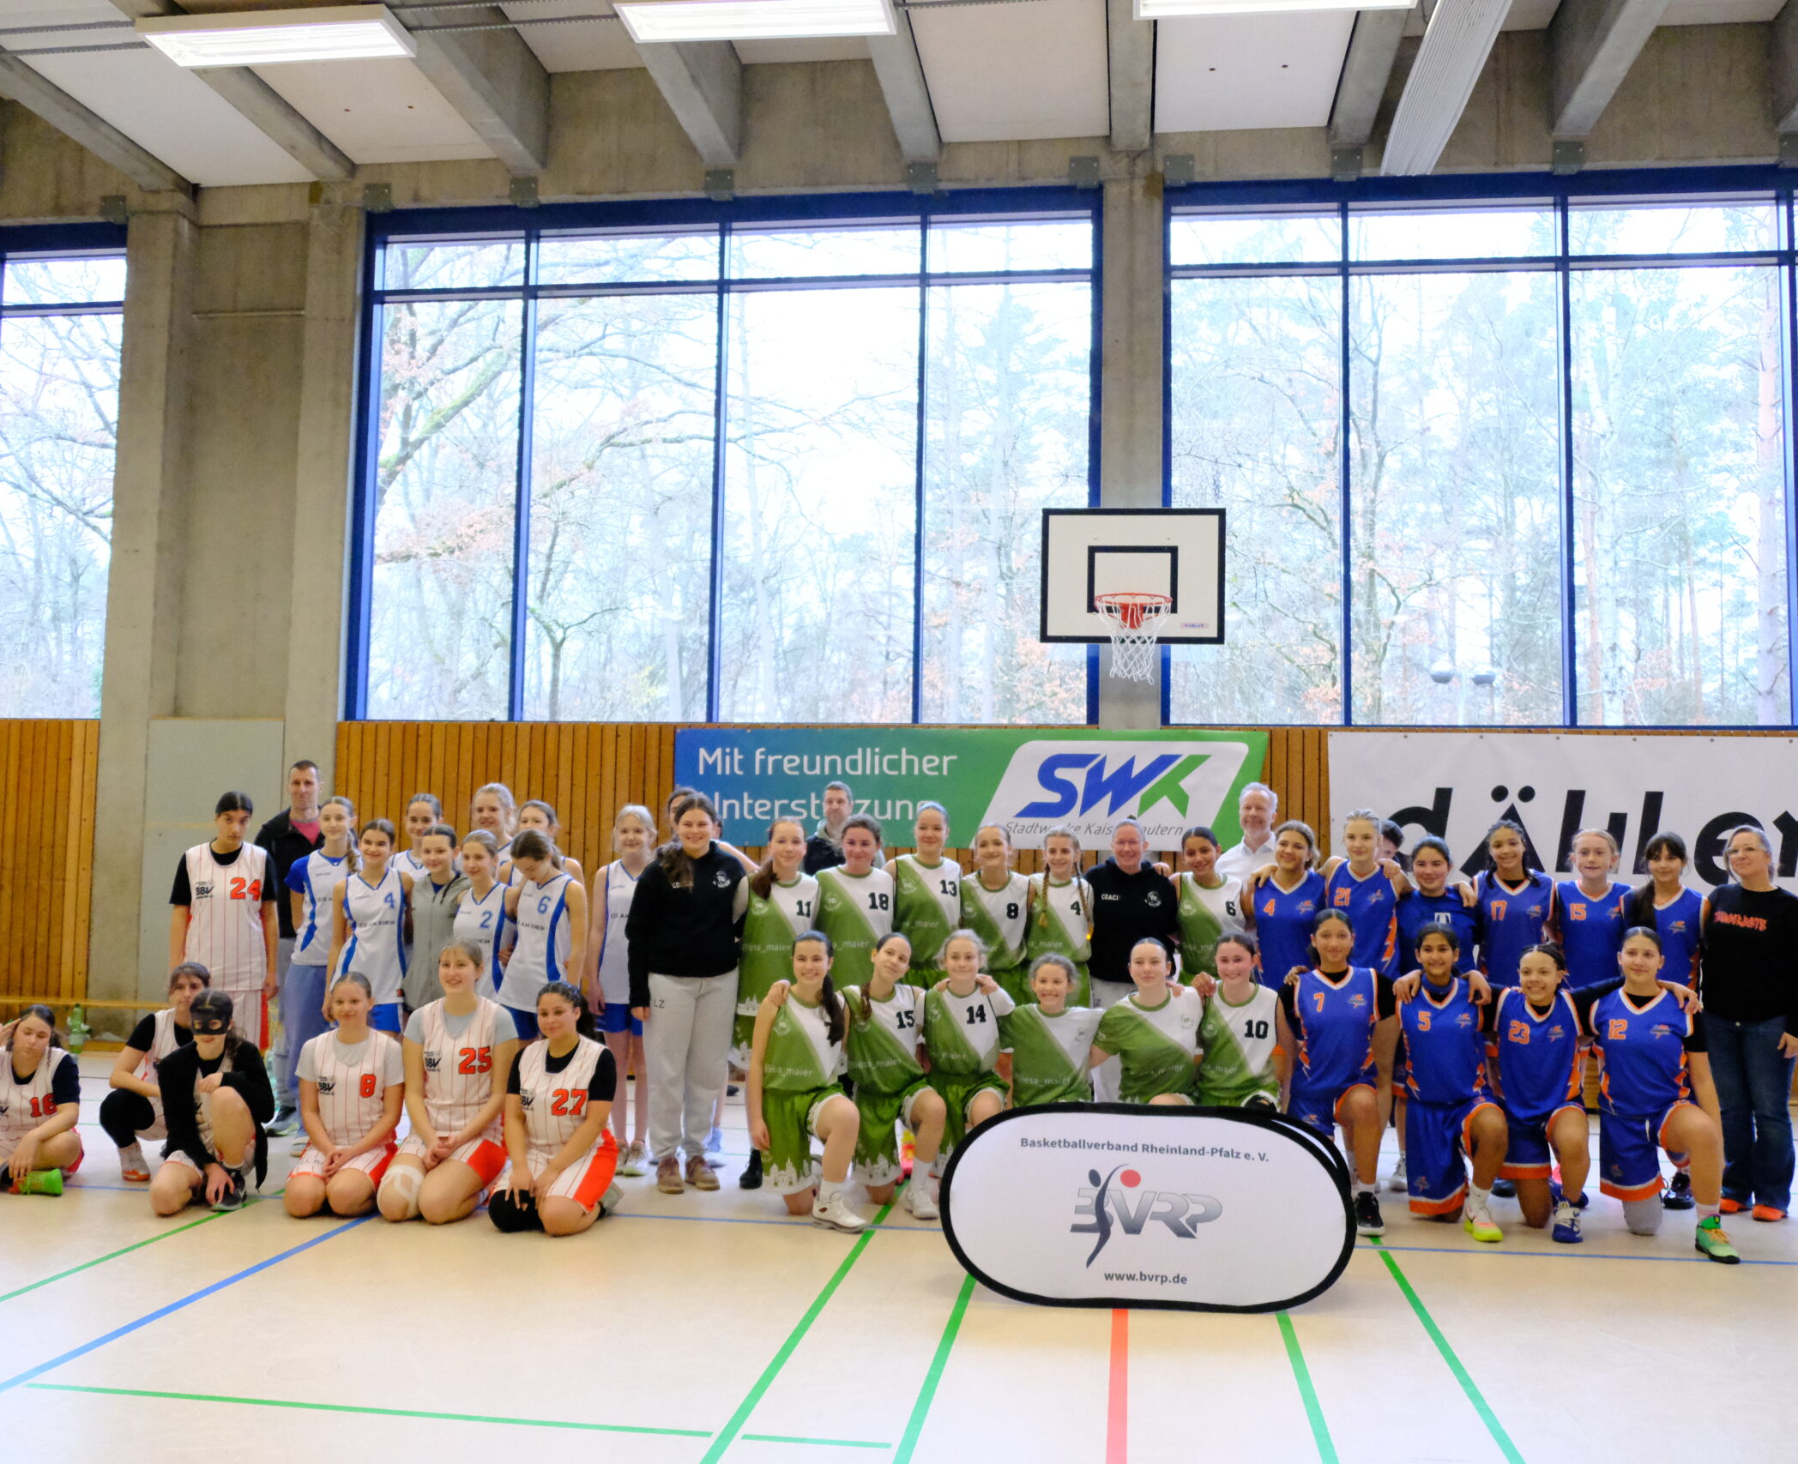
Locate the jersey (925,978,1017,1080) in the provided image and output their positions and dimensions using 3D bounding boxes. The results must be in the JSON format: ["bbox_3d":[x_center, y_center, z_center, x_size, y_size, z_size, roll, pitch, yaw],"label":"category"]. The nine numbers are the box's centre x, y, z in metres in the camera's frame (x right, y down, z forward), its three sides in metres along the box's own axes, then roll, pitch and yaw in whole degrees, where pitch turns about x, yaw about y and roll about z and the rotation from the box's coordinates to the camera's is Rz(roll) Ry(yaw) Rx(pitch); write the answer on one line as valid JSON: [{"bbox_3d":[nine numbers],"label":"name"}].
[{"bbox_3d":[0.304,1.261,7.283,0.390,0.430,0.260,1,-4,3],"label":"jersey"}]

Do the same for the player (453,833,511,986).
[{"bbox_3d":[-1.899,1.229,7.764,0.420,1.575,0.280,1,-5,-2],"label":"player"}]

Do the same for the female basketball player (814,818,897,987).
[{"bbox_3d":[-0.192,1.213,7.779,0.450,1.660,0.320,1,-4,1],"label":"female basketball player"}]

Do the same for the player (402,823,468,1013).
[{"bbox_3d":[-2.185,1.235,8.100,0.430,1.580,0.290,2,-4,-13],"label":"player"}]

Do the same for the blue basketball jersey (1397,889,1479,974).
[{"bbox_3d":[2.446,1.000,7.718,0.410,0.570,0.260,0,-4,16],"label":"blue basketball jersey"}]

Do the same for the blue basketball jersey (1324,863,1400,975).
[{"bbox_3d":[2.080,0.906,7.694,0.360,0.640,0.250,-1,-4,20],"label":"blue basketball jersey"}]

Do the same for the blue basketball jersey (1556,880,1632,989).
[{"bbox_3d":[3.051,0.982,7.500,0.380,0.660,0.250,0,-4,13],"label":"blue basketball jersey"}]

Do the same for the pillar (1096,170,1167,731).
[{"bbox_3d":[1.578,-0.726,11.660,0.410,6.150,0.400,0,-4,8],"label":"pillar"}]

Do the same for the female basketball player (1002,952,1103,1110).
[{"bbox_3d":[0.648,1.468,7.293,0.500,1.080,0.680,1,-4,5],"label":"female basketball player"}]

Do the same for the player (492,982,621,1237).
[{"bbox_3d":[-1.378,1.470,6.800,0.460,0.940,0.620,0,-4,6],"label":"player"}]

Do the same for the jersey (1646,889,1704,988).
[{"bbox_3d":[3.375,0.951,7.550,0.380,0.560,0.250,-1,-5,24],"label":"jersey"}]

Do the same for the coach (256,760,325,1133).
[{"bbox_3d":[-3.091,1.114,8.829,0.510,1.940,0.310,3,-5,-24],"label":"coach"}]

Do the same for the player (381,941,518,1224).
[{"bbox_3d":[-1.832,1.425,7.097,0.520,1.080,0.720,1,-4,2],"label":"player"}]

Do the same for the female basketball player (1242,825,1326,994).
[{"bbox_3d":[1.756,1.236,7.750,0.460,1.660,0.300,0,-4,10],"label":"female basketball player"}]

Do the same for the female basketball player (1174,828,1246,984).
[{"bbox_3d":[1.461,1.266,7.967,0.440,1.642,0.290,0,-5,11],"label":"female basketball player"}]

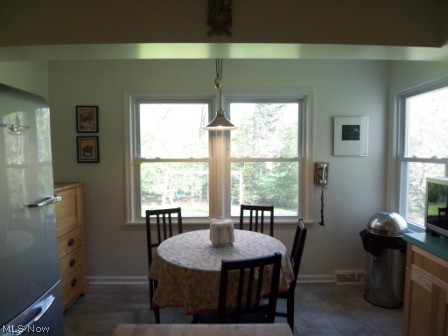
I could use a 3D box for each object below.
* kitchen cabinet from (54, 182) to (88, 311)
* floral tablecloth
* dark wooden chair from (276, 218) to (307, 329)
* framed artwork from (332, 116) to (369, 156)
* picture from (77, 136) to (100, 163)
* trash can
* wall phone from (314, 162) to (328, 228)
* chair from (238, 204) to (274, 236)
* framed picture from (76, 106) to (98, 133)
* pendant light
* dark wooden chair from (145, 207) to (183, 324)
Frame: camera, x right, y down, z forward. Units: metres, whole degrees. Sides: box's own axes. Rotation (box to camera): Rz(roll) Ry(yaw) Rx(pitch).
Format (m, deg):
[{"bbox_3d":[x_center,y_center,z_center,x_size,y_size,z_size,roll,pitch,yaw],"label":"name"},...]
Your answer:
[{"bbox_3d":[-1.641,0.765,2.622,0.463,1.154,0.805,0,4,0],"label":"kitchen cabinet"},{"bbox_3d":[-0.030,0.749,2.300,1.067,0.312,1.047,0,4,0],"label":"floral tablecloth"},{"bbox_3d":[0.383,0.898,2.391,0.493,0.906,0.413,0,4,6],"label":"dark wooden chair"},{"bbox_3d":[1.365,-0.339,3.194,0.377,0.418,0.035,0,4,0],"label":"framed artwork"},{"bbox_3d":[-1.460,-0.195,3.207,0.237,0.287,0.023,0,4,0],"label":"picture"},{"bbox_3d":[1.606,0.866,2.940,0.413,0.891,0.403,3,5,37],"label":"trash can"},{"bbox_3d":[1.047,0.292,3.204,0.141,0.695,0.101,0,4,0],"label":"wall phone"},{"bbox_3d":[0.302,0.865,2.893,0.413,0.906,0.493,1,4,12],"label":"chair"},{"bbox_3d":[-1.461,-0.515,3.185,0.234,0.289,0.023,0,4,0],"label":"framed picture"},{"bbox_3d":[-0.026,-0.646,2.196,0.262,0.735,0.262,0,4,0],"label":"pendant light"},{"bbox_3d":[-0.483,0.878,2.732,0.413,0.906,0.493,-2,4,-25],"label":"dark wooden chair"}]

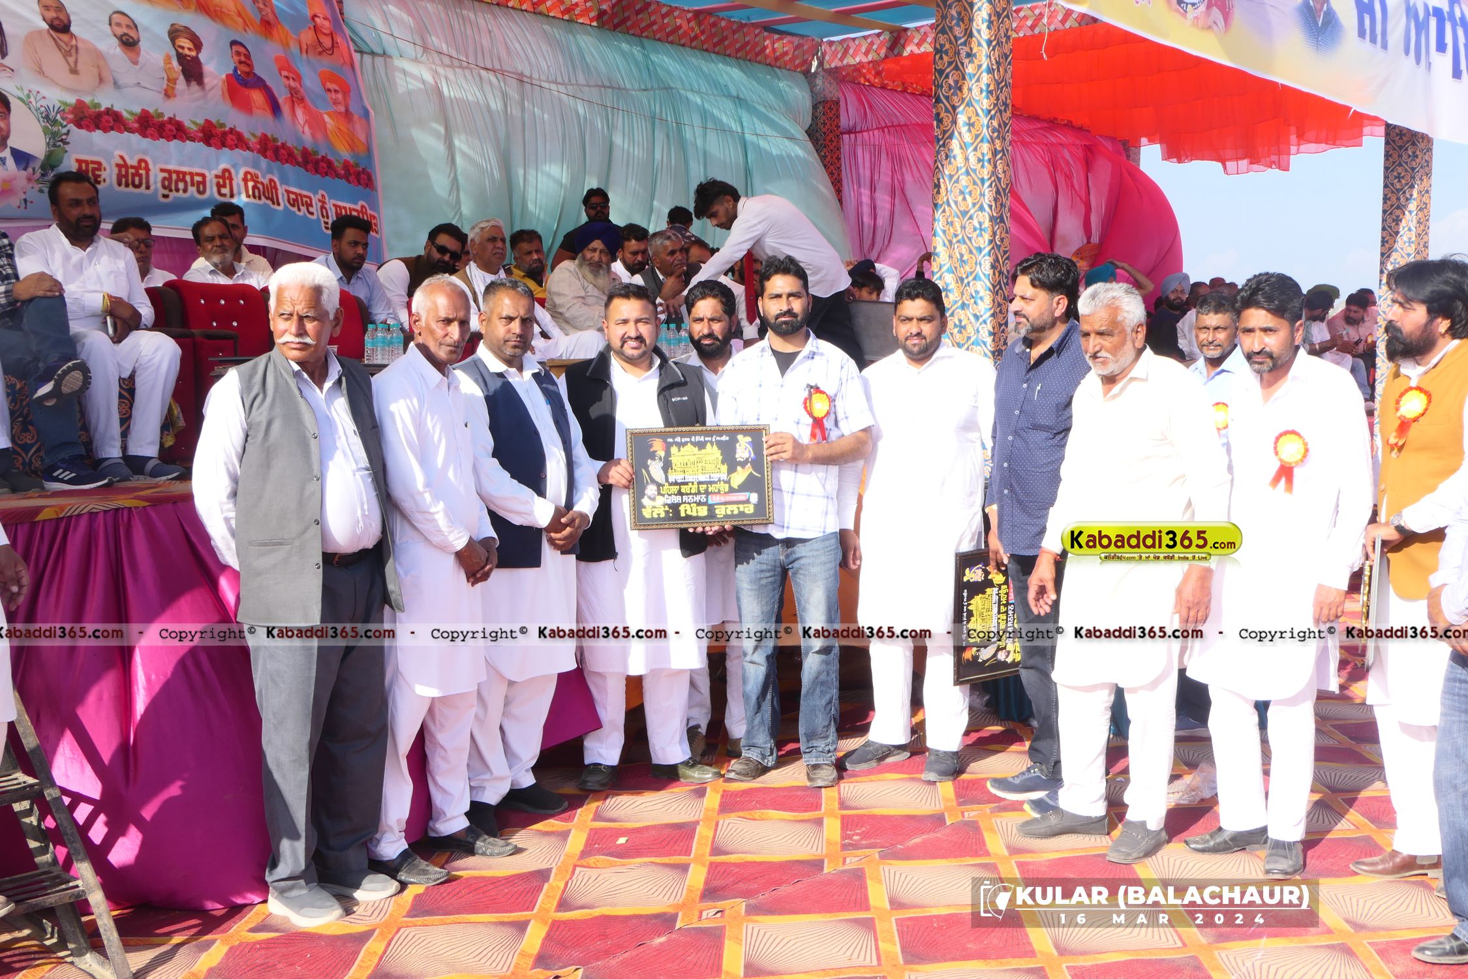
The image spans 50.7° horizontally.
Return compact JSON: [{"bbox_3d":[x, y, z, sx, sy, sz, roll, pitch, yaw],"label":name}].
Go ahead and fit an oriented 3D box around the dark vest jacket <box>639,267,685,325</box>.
[{"bbox_3d":[-0.386,-0.996,8.600,0.480,0.600,0.300,-6,9,-35],"label":"dark vest jacket"}]

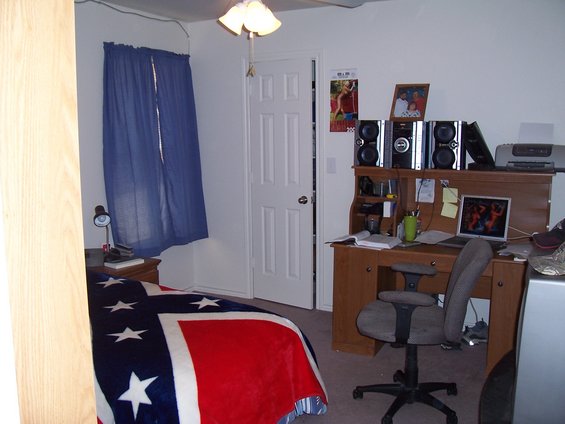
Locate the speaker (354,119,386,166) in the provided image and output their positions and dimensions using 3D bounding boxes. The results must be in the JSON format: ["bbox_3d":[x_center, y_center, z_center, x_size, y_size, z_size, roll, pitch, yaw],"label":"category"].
[{"bbox_3d":[0.671,-0.487,4.002,0.222,0.328,0.255,4,10,27],"label":"speaker"}]

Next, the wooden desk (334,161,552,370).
[{"bbox_3d":[1.042,0.344,3.699,1.295,1.230,0.650,4,10,27],"label":"wooden desk"}]

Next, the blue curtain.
[{"bbox_3d":[-1.000,-0.457,4.434,0.140,1.610,1.050,4,10,27],"label":"blue curtain"}]

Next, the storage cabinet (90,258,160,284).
[{"bbox_3d":[-1.202,0.659,3.878,0.470,0.585,0.580,4,10,27],"label":"storage cabinet"}]

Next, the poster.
[{"bbox_3d":[0.478,-0.861,4.290,0.226,0.485,0.012,4,10,27],"label":"poster"}]

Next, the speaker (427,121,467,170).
[{"bbox_3d":[1.127,-0.452,3.768,0.218,0.325,0.255,4,10,27],"label":"speaker"}]

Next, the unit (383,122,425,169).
[{"bbox_3d":[0.904,-0.469,3.894,0.265,0.328,0.320,4,10,27],"label":"unit"}]

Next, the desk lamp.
[{"bbox_3d":[-1.290,0.137,3.990,0.140,0.390,0.190,-3,9,-18],"label":"desk lamp"}]

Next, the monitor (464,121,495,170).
[{"bbox_3d":[1.315,-0.446,3.721,0.190,0.325,0.350,2,9,15],"label":"monitor"}]

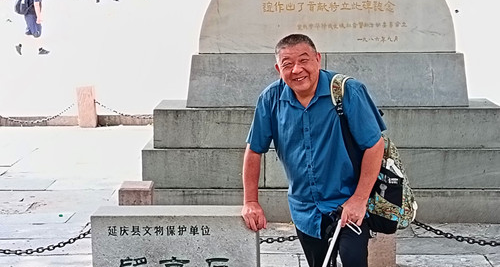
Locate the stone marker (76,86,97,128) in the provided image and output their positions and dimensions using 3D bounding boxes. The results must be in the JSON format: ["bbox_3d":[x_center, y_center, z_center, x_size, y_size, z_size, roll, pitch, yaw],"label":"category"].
[{"bbox_3d":[-1.817,-0.299,10.435,0.186,0.446,0.186,-2,10,3],"label":"stone marker"}]

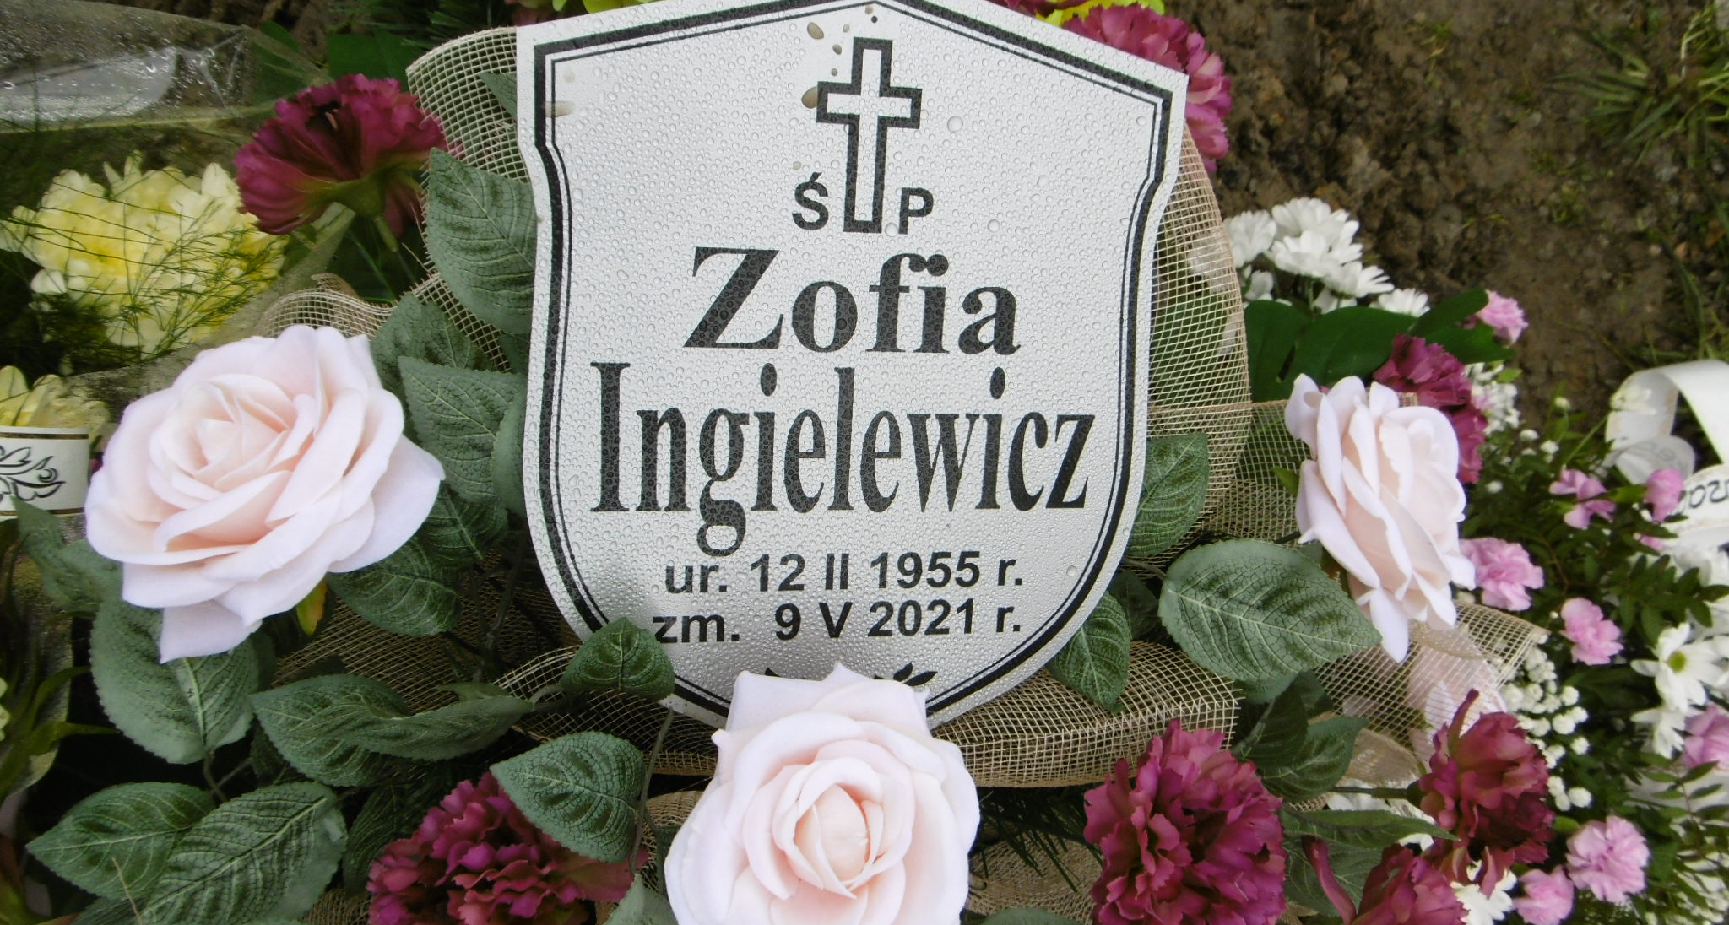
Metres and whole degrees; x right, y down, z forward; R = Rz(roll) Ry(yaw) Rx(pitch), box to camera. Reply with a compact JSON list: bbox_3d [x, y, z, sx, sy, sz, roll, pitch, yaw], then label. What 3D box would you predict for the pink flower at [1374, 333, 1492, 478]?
[{"bbox_3d":[0.228,-0.022,0.485,0.058,0.045,0.066,36,48,-20],"label":"pink flower"}]

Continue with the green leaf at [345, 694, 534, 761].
[{"bbox_3d":[-0.175,0.110,0.495,0.077,0.035,0.018,-7,34,3],"label":"green leaf"}]

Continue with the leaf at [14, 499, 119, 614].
[{"bbox_3d":[-0.324,0.038,0.490,0.044,0.015,0.062,-39,67,5],"label":"leaf"}]

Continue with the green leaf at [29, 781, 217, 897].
[{"bbox_3d":[-0.281,0.143,0.455,0.077,0.013,0.046,-10,69,2],"label":"green leaf"}]

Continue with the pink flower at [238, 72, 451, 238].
[{"bbox_3d":[-0.199,-0.117,0.455,0.074,0.064,0.053,-11,78,-5],"label":"pink flower"}]

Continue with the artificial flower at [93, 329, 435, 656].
[{"bbox_3d":[-0.204,0.011,0.415,0.109,0.066,0.110,0,63,-1],"label":"artificial flower"}]

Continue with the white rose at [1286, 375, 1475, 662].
[{"bbox_3d":[0.222,0.023,0.510,0.095,0.062,0.112,-11,91,-42],"label":"white rose"}]

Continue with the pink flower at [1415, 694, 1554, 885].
[{"bbox_3d":[0.287,0.153,0.555,0.058,0.080,0.070,10,13,33],"label":"pink flower"}]

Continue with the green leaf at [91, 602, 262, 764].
[{"bbox_3d":[-0.295,0.089,0.510,0.063,0.018,0.085,-19,93,-1],"label":"green leaf"}]

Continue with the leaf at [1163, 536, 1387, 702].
[{"bbox_3d":[0.154,0.060,0.455,0.084,0.017,0.055,11,74,12],"label":"leaf"}]

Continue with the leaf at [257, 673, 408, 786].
[{"bbox_3d":[-0.196,0.101,0.445,0.068,0.017,0.042,22,63,5],"label":"leaf"}]

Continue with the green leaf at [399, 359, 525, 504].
[{"bbox_3d":[-0.173,-0.013,0.520,0.073,0.015,0.050,41,94,-6],"label":"green leaf"}]

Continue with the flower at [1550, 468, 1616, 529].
[{"bbox_3d":[0.335,0.017,0.560,0.025,0.026,0.032,29,58,12],"label":"flower"}]

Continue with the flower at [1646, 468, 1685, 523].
[{"bbox_3d":[0.377,0.015,0.565,0.019,0.020,0.026,-9,73,-25],"label":"flower"}]

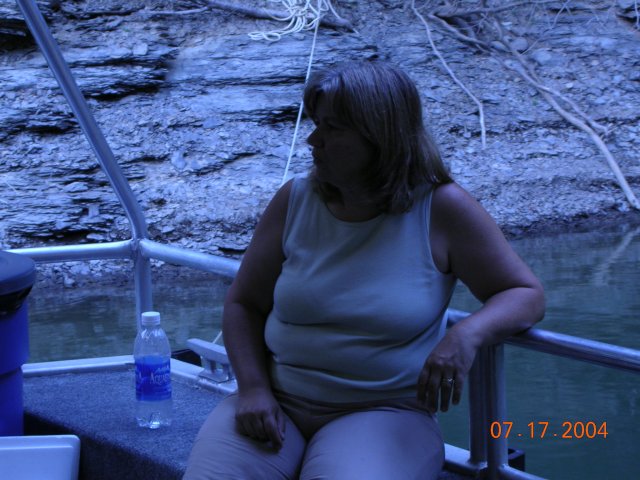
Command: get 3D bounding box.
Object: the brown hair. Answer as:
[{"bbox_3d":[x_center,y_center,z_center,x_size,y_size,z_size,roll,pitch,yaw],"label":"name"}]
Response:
[{"bbox_3d":[0.103,-0.185,3.300,0.260,0.265,0.220,-6,13,-24],"label":"brown hair"}]

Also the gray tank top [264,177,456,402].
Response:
[{"bbox_3d":[0.075,0.088,3.350,0.360,0.410,0.280,5,13,23],"label":"gray tank top"}]

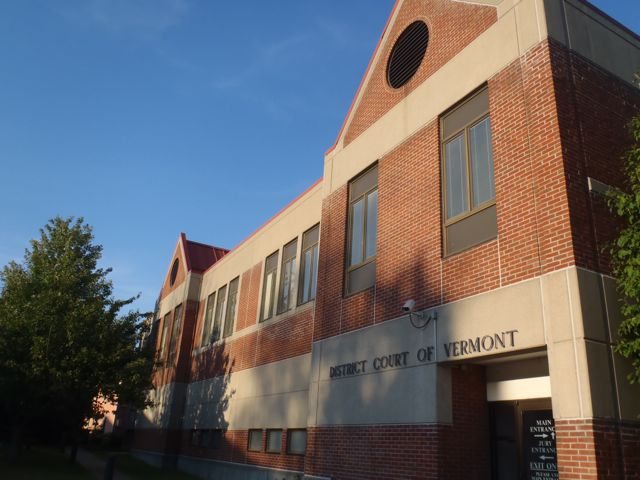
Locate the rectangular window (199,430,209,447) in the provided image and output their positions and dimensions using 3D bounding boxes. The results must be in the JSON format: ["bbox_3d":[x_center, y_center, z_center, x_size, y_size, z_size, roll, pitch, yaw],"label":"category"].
[{"bbox_3d":[-4.110,7.055,18.357,0.130,0.580,1.080,16,-25,-26],"label":"rectangular window"}]

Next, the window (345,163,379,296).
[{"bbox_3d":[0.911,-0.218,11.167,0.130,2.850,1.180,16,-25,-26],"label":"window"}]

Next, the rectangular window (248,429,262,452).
[{"bbox_3d":[-1.774,5.628,14.549,0.130,0.570,1.080,16,-25,-26],"label":"rectangular window"}]

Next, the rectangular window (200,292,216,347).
[{"bbox_3d":[-4.653,3.379,22.018,0.120,2.240,1.040,15,-25,-26],"label":"rectangular window"}]

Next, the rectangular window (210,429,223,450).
[{"bbox_3d":[-3.567,6.954,18.016,0.120,0.610,1.080,15,-25,-26],"label":"rectangular window"}]

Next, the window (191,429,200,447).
[{"bbox_3d":[-4.708,7.422,19.331,0.130,0.580,1.080,16,-25,-26],"label":"window"}]

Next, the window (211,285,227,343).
[{"bbox_3d":[-3.869,2.906,20.228,0.130,2.190,1.000,16,-25,-26],"label":"window"}]

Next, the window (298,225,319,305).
[{"bbox_3d":[-0.267,0.708,14.357,0.130,2.200,1.010,16,-25,-26],"label":"window"}]

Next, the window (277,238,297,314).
[{"bbox_3d":[-0.937,1.129,15.854,0.120,2.240,1.040,15,-25,-26],"label":"window"}]

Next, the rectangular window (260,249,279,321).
[{"bbox_3d":[-1.605,1.546,16.956,0.120,2.240,1.040,15,-25,-26],"label":"rectangular window"}]

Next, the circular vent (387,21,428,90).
[{"bbox_3d":[1.934,-4.009,11.292,0.120,1.500,1.500,15,-25,-26],"label":"circular vent"}]

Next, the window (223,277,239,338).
[{"bbox_3d":[-3.319,2.586,19.797,0.120,2.240,1.040,15,-25,-26],"label":"window"}]

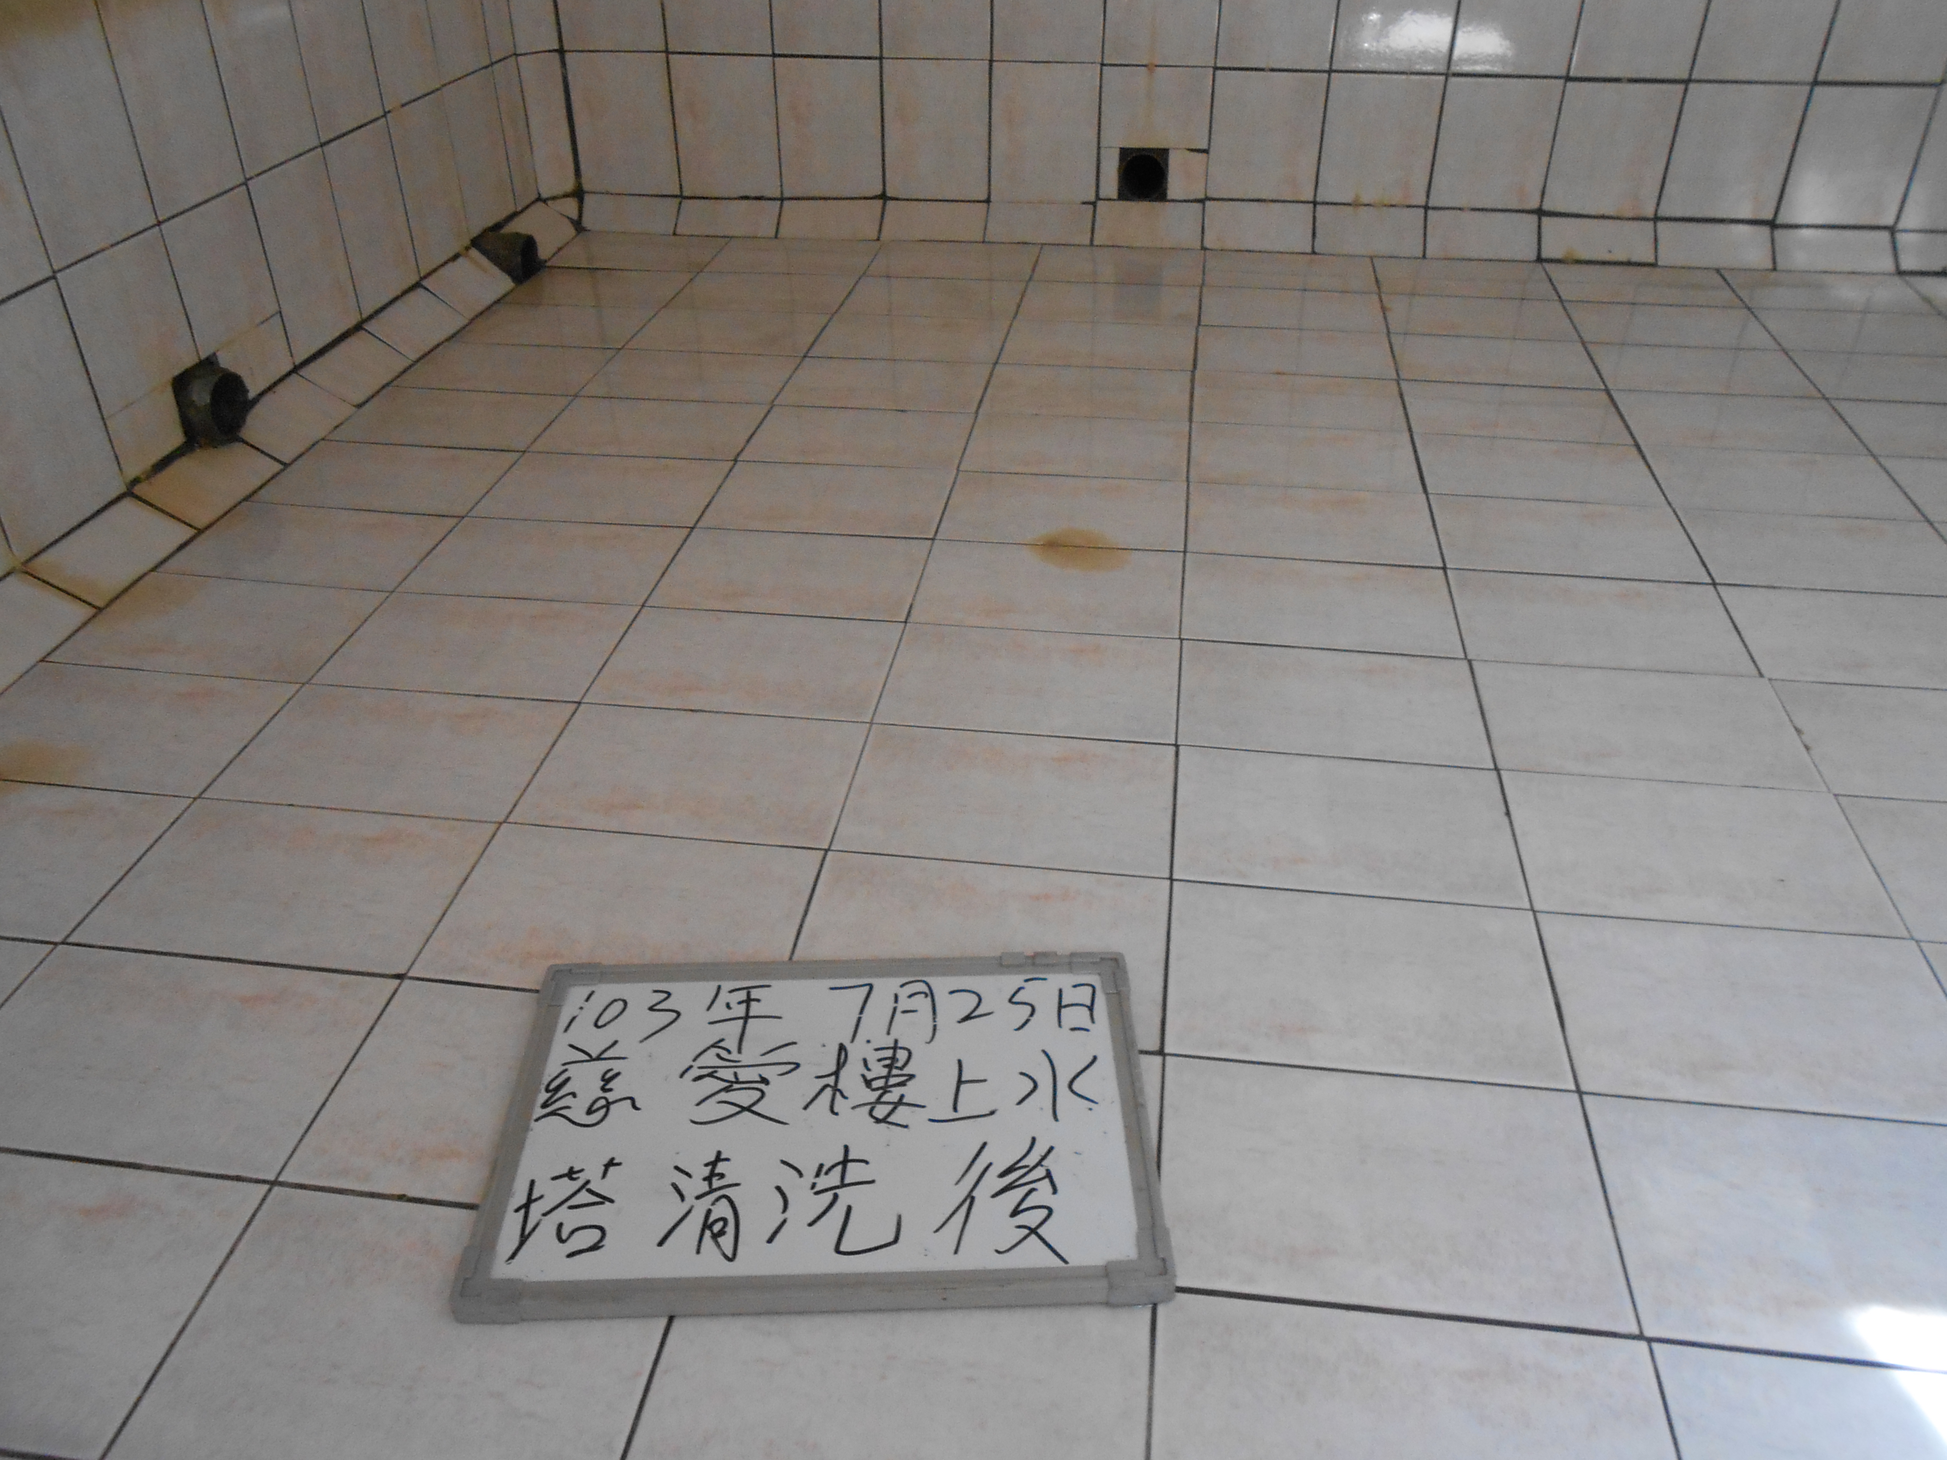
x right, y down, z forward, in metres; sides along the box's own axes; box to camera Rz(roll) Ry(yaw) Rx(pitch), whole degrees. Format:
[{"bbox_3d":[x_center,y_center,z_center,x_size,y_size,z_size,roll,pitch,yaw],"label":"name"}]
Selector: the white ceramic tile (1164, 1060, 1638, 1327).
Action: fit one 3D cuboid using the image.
[{"bbox_3d":[0.280,0.314,1.009,0.300,0.010,0.198,4,35,7],"label":"white ceramic tile"}]

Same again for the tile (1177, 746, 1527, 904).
[{"bbox_3d":[0.335,0.088,1.333,0.300,0.010,0.198,4,35,7],"label":"tile"}]

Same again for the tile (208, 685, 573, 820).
[{"bbox_3d":[-0.564,0.024,1.436,0.300,0.010,0.199,4,35,7],"label":"tile"}]

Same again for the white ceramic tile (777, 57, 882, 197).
[{"bbox_3d":[-0.268,-1.132,2.755,0.200,0.250,0.010,4,35,6],"label":"white ceramic tile"}]

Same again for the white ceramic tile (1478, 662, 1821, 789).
[{"bbox_3d":[0.663,-0.003,1.457,0.300,0.010,0.198,4,35,7],"label":"white ceramic tile"}]

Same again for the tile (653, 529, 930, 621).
[{"bbox_3d":[-0.210,-0.180,1.721,0.300,0.010,0.199,4,35,7],"label":"tile"}]

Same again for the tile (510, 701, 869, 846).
[{"bbox_3d":[-0.266,0.044,1.406,0.300,0.010,0.198,4,35,7],"label":"tile"}]

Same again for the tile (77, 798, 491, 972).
[{"bbox_3d":[-0.594,0.136,1.279,0.300,0.010,0.198,4,35,7],"label":"tile"}]

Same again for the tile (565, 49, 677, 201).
[{"bbox_3d":[-0.668,-1.157,2.797,0.200,0.255,0.010,4,35,6],"label":"tile"}]

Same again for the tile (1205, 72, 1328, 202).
[{"bbox_3d":[0.532,-1.079,2.660,0.200,0.224,0.010,4,35,7],"label":"tile"}]

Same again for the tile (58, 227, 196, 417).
[{"bbox_3d":[-1.015,-0.494,1.759,0.010,0.165,0.193,4,35,7],"label":"tile"}]

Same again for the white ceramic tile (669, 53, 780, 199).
[{"bbox_3d":[-0.460,-1.126,2.737,0.198,0.253,0.010,4,35,7],"label":"white ceramic tile"}]

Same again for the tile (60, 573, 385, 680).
[{"bbox_3d":[-0.838,-0.113,1.639,0.300,0.010,0.198,4,35,7],"label":"tile"}]

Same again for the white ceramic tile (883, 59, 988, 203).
[{"bbox_3d":[-0.068,-1.120,2.735,0.200,0.245,0.010,4,35,7],"label":"white ceramic tile"}]

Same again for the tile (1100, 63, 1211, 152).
[{"bbox_3d":[0.336,-1.132,2.665,0.200,0.141,0.010,4,35,6],"label":"tile"}]

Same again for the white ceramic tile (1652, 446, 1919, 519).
[{"bbox_3d":[1.042,-0.319,1.897,0.300,0.010,0.199,4,35,7],"label":"white ceramic tile"}]

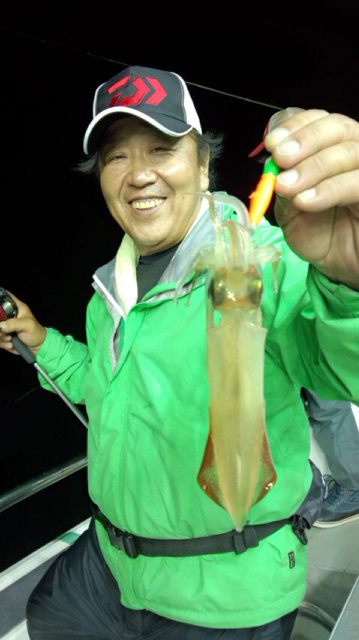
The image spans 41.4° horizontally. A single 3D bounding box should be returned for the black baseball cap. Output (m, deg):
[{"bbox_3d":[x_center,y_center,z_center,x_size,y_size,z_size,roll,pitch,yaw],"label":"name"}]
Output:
[{"bbox_3d":[-0.059,-0.326,0.725,0.175,0.138,0.265,-4,6,12],"label":"black baseball cap"}]

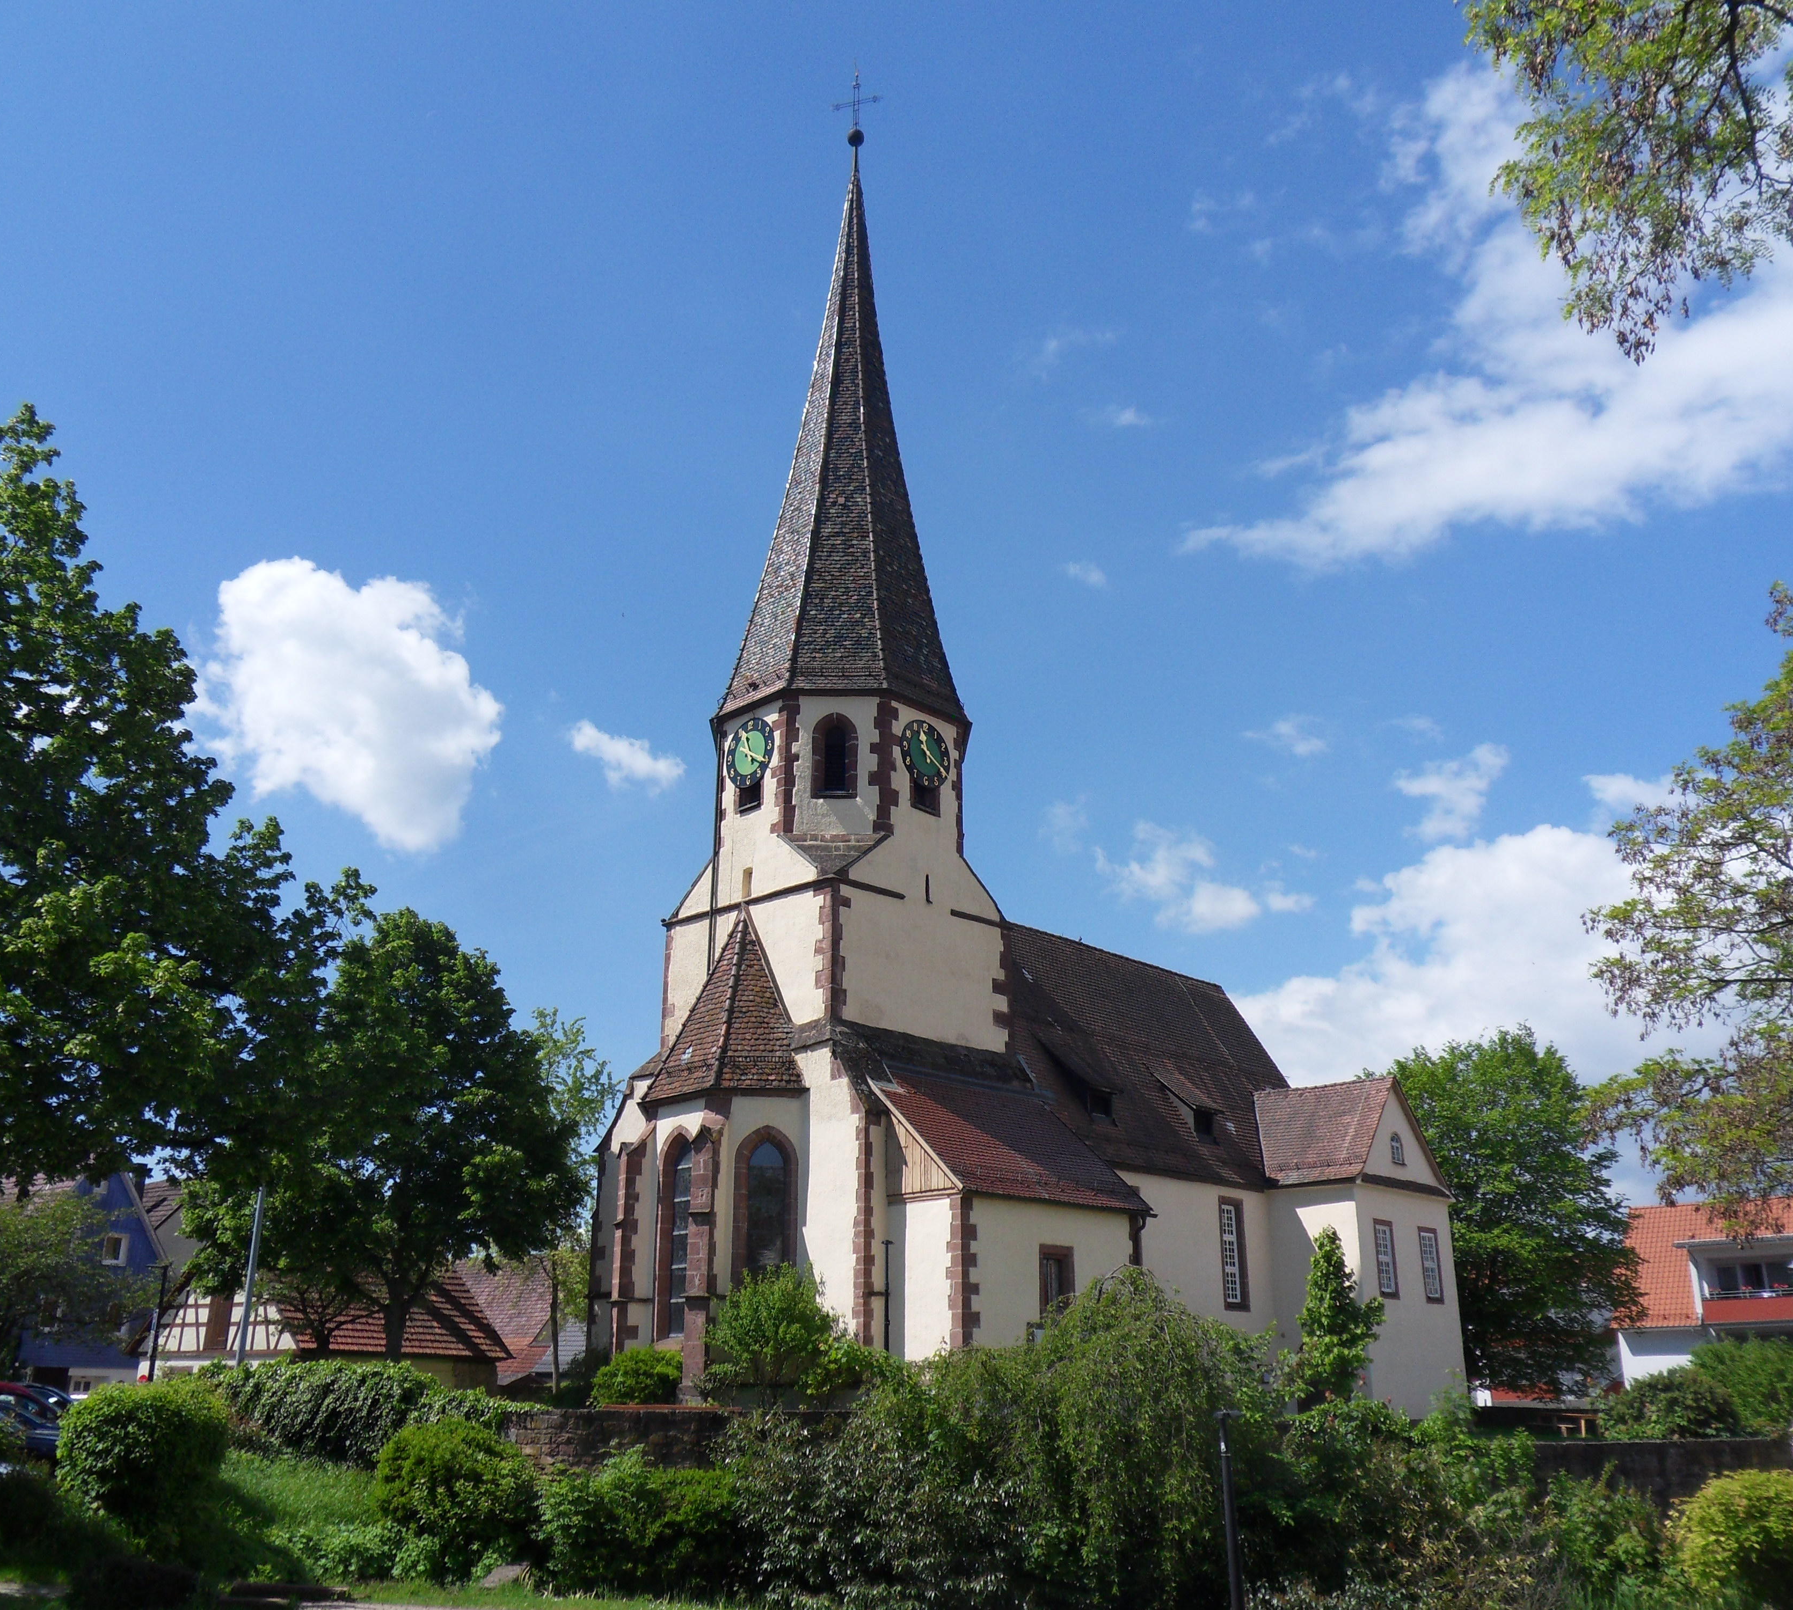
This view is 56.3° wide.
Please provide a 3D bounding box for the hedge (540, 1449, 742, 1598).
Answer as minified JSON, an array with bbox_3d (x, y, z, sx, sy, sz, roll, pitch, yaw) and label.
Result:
[{"bbox_3d":[-3.517,9.871,23.032,2.800,1.870,2.000,3,-20,-8],"label":"hedge"}]

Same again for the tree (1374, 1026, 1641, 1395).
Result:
[{"bbox_3d":[22.222,15.104,60.927,9.800,14.210,9.800,-7,-20,18],"label":"tree"}]

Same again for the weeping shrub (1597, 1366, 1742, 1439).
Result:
[{"bbox_3d":[18.029,13.978,39.067,3.400,1.760,2.800,-8,-21,22],"label":"weeping shrub"}]

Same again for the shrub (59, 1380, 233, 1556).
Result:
[{"bbox_3d":[-9.848,8.637,21.879,2.200,2.180,2.200,8,-21,-21],"label":"shrub"}]

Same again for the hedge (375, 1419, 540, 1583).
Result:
[{"bbox_3d":[-6.056,9.607,23.126,2.250,2.100,2.100,5,-20,-13],"label":"hedge"}]

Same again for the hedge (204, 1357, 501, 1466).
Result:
[{"bbox_3d":[-9.536,10.744,29.617,5.300,1.780,1.500,2,-19,-5],"label":"hedge"}]

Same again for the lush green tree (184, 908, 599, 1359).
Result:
[{"bbox_3d":[-12.660,8.779,41.437,9.800,12.920,9.800,6,-20,-16],"label":"lush green tree"}]

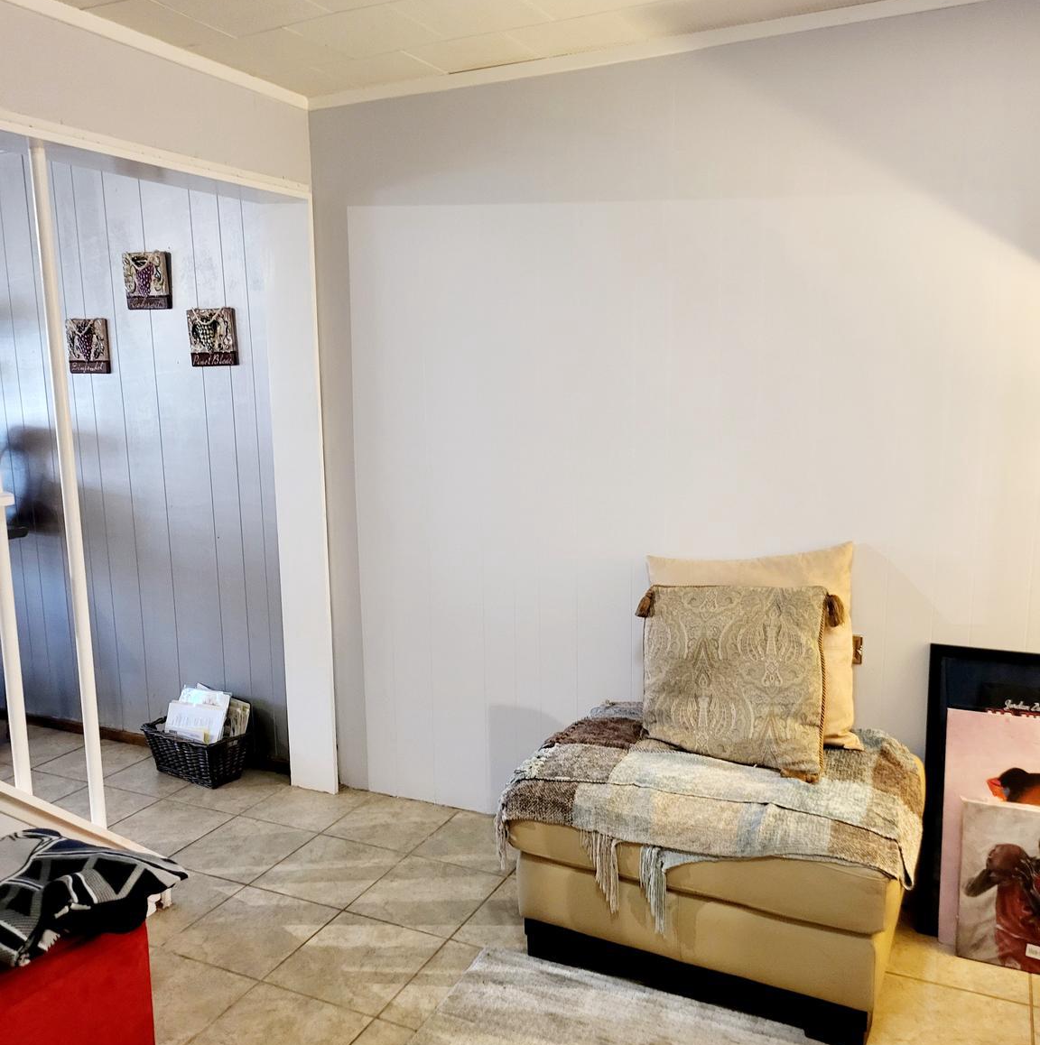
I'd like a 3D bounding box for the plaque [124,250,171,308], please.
[{"bbox_3d":[-1.357,-0.880,3.498,0.190,0.200,0.028,3,10,25],"label":"plaque"}]

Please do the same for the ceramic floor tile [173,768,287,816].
[{"bbox_3d":[-1.014,0.945,3.418,0.330,0.010,0.330,3,10,25],"label":"ceramic floor tile"}]

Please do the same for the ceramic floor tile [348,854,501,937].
[{"bbox_3d":[-0.258,1.048,2.701,0.330,0.010,0.330,3,10,25],"label":"ceramic floor tile"}]

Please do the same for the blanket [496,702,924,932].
[{"bbox_3d":[0.496,0.762,2.436,0.950,0.300,0.630,3,10,25],"label":"blanket"}]

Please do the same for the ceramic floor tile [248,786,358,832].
[{"bbox_3d":[-0.728,0.978,3.312,0.333,0.010,0.325,3,10,25],"label":"ceramic floor tile"}]

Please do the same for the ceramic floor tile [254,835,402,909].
[{"bbox_3d":[-0.566,1.043,2.872,0.333,0.010,0.333,3,10,25],"label":"ceramic floor tile"}]

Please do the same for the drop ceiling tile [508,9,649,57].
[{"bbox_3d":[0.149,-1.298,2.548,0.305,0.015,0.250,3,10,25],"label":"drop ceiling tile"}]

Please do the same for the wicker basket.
[{"bbox_3d":[-1.190,0.849,3.554,0.375,0.185,0.195,5,10,32],"label":"wicker basket"}]

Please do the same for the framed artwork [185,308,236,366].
[{"bbox_3d":[-1.078,-0.645,3.356,0.195,0.195,0.024,3,10,25],"label":"framed artwork"}]

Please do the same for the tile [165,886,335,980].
[{"bbox_3d":[-0.702,1.078,2.543,0.330,0.010,0.330,3,10,25],"label":"tile"}]

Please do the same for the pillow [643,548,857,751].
[{"bbox_3d":[0.613,0.331,2.610,0.540,0.530,0.140,2,3,21],"label":"pillow"}]

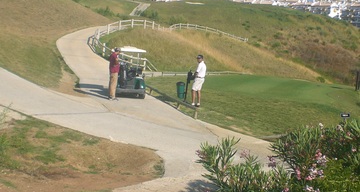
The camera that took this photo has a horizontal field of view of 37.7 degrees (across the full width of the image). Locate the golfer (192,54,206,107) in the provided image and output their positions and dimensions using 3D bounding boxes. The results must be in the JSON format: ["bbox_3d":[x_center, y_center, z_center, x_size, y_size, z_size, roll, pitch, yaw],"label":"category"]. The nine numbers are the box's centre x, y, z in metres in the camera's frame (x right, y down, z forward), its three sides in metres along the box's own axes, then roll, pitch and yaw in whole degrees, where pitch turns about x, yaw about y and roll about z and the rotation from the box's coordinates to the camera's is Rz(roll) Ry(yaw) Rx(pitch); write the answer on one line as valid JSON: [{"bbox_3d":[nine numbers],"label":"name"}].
[{"bbox_3d":[0.658,-0.504,17.600,0.420,1.760,0.500,-5,9,-30],"label":"golfer"}]

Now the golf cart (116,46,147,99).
[{"bbox_3d":[-1.829,-0.882,19.200,1.170,1.780,2.350,-1,8,-10],"label":"golf cart"}]

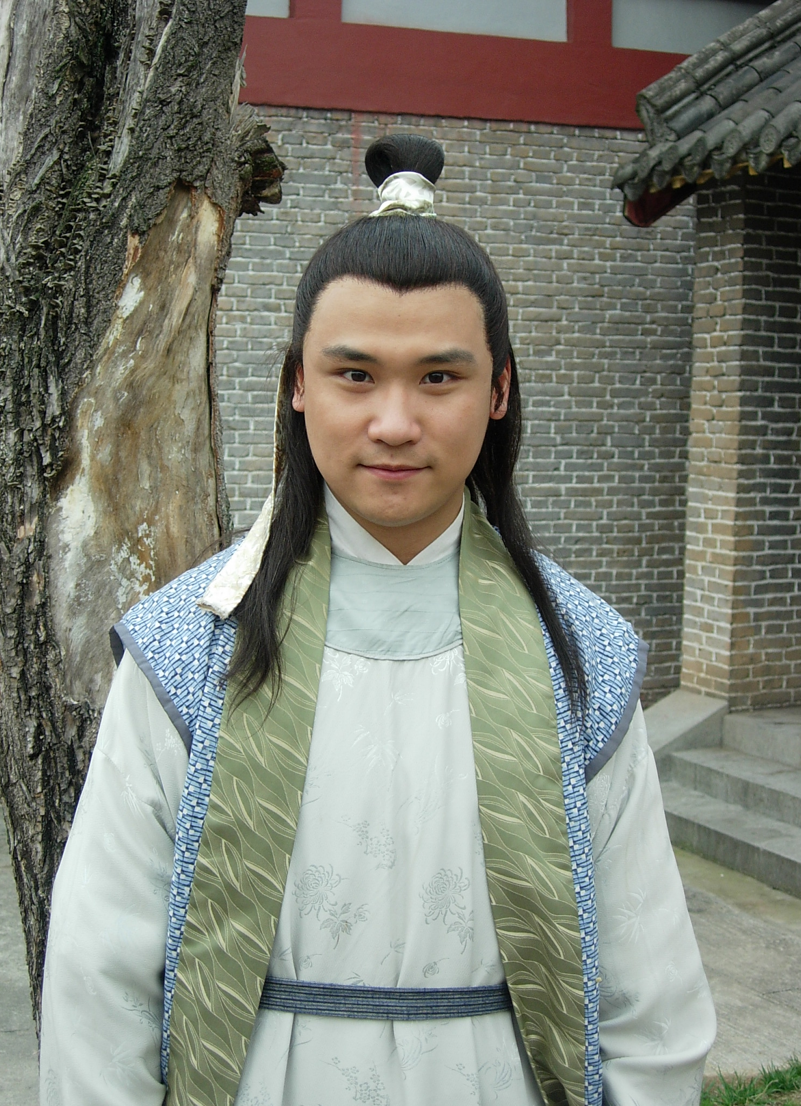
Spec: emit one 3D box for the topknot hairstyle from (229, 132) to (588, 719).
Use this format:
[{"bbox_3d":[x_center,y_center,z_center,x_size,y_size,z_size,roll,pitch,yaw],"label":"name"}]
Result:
[{"bbox_3d":[0.006,-0.112,1.415,0.305,0.490,0.230,0,6,3],"label":"topknot hairstyle"}]

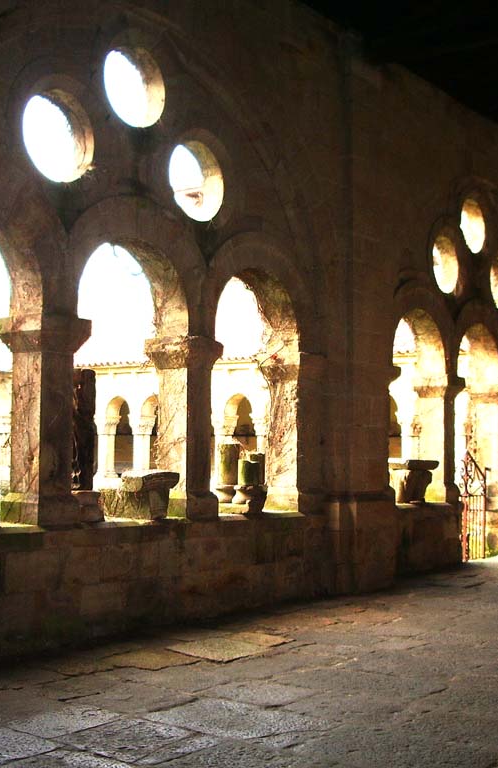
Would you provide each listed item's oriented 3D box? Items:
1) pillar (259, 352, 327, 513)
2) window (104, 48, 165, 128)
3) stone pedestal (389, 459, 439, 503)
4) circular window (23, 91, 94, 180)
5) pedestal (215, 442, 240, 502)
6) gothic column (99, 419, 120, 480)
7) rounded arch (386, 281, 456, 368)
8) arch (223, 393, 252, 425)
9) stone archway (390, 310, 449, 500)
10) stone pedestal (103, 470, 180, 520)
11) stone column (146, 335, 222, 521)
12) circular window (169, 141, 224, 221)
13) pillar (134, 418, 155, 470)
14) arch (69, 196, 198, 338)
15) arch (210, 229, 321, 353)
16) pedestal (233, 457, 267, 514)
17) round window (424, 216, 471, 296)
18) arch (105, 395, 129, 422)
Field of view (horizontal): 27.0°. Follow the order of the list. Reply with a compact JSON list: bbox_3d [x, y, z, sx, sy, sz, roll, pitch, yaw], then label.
[{"bbox_3d":[0.529,0.544,11.741,0.540,1.760,0.660,-3,-5,37],"label":"pillar"},{"bbox_3d":[-1.111,-2.645,9.322,0.270,0.790,0.790,-3,-5,36],"label":"window"},{"bbox_3d":[2.181,1.314,13.953,0.450,0.600,0.800,-3,-5,37],"label":"stone pedestal"},{"bbox_3d":[-1.651,-2.018,8.553,0.270,0.790,0.790,-3,-5,36],"label":"circular window"},{"bbox_3d":[-0.212,0.940,10.950,0.300,0.635,0.300,0,-4,0],"label":"pedestal"},{"bbox_3d":[-4.195,1.910,31.136,0.420,1.820,0.550,-3,-5,37],"label":"gothic column"},{"bbox_3d":[2.069,-0.752,13.827,0.420,1.240,1.840,-3,-5,37],"label":"rounded arch"},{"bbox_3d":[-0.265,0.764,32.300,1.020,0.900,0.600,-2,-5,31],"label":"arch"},{"bbox_3d":[2.098,0.308,13.902,0.450,2.600,1.520,-3,-5,37],"label":"stone archway"},{"bbox_3d":[-1.034,1.056,9.834,0.500,0.460,0.520,-3,-5,37],"label":"stone pedestal"},{"bbox_3d":[-0.619,0.430,9.897,0.530,1.690,0.550,-3,-5,36],"label":"stone column"},{"bbox_3d":[-0.659,-1.989,10.269,0.400,0.800,0.820,-3,-5,37],"label":"circular window"},{"bbox_3d":[-3.361,2.026,33.300,0.450,1.800,0.450,-2,-5,31],"label":"pillar"},{"bbox_3d":[-1.183,-1.094,9.580,0.420,1.240,1.820,-3,-5,37],"label":"arch"},{"bbox_3d":[-0.013,-0.948,10.843,0.420,1.150,1.950,-3,-5,36],"label":"arch"},{"bbox_3d":[0.018,1.065,11.071,0.290,0.620,0.290,-3,-5,37],"label":"pedestal"},{"bbox_3d":[2.674,-1.744,14.751,0.400,1.100,1.100,-3,-5,37],"label":"round window"},{"bbox_3d":[-3.722,0.712,30.763,0.880,0.780,0.600,-2,-5,28],"label":"arch"}]

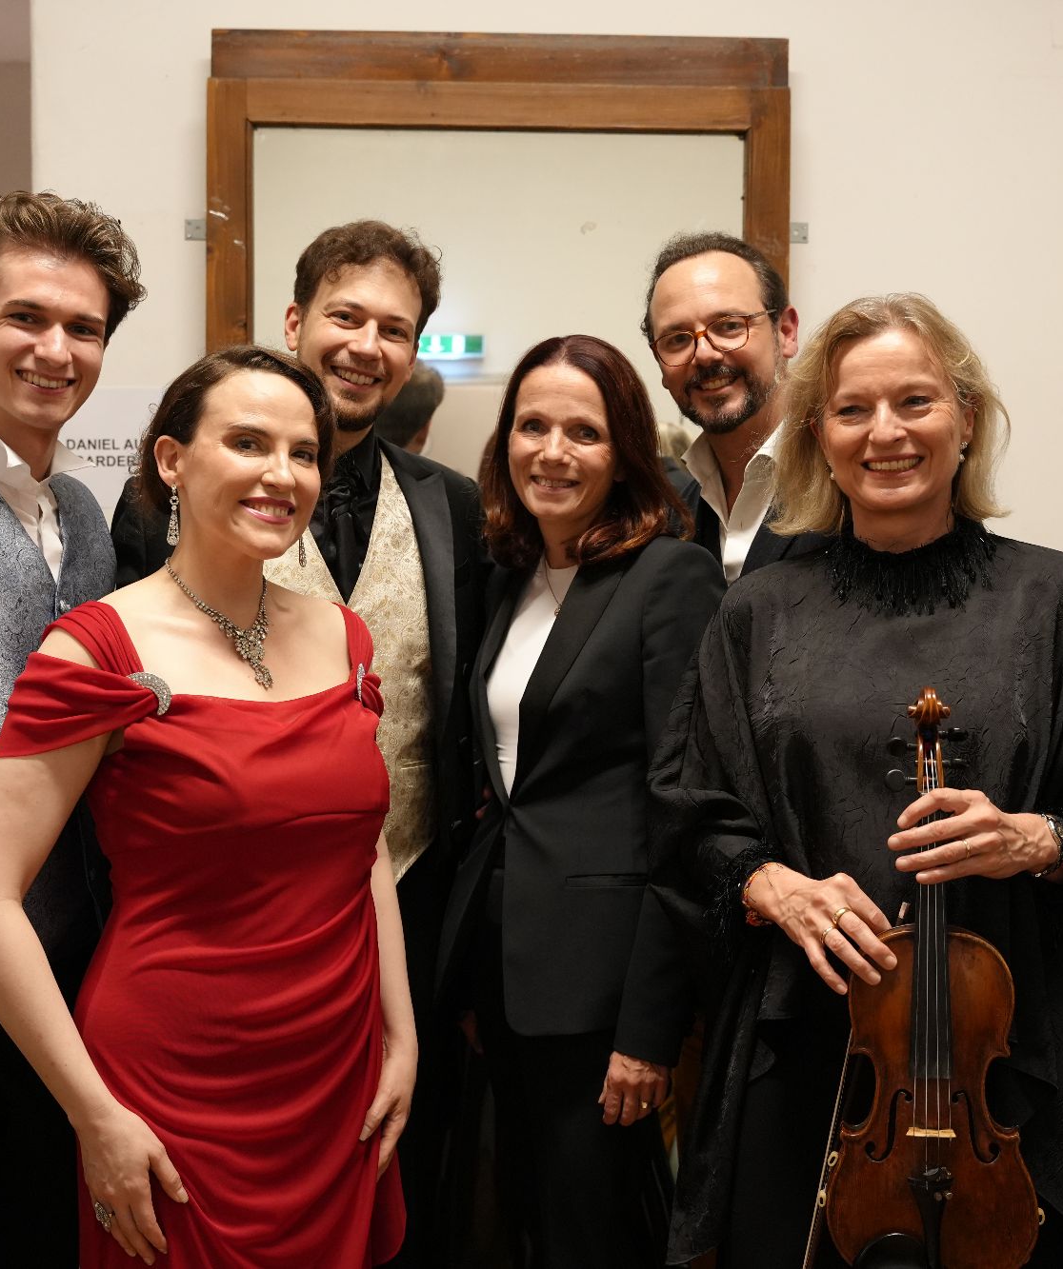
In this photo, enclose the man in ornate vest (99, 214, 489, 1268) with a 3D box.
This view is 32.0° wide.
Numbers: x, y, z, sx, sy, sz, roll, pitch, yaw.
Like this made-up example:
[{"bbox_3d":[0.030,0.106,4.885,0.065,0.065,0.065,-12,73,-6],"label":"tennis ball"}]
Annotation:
[{"bbox_3d":[-0.258,0.424,2.239,0.570,1.830,0.380,0,2,-20],"label":"man in ornate vest"}]

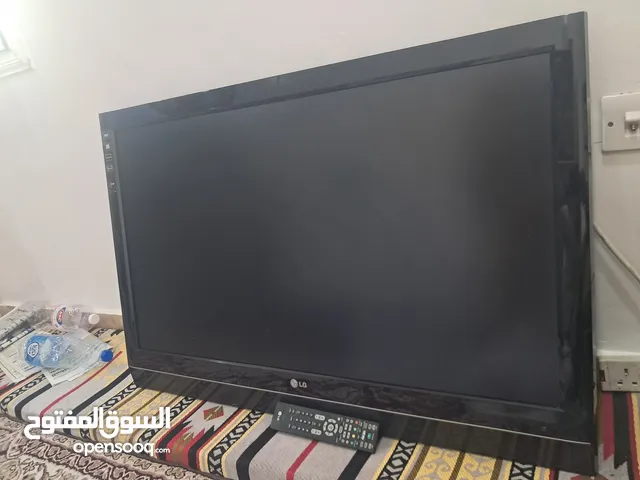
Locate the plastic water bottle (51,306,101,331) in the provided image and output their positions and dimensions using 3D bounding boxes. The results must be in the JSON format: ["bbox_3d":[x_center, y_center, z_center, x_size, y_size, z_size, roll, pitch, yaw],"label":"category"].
[{"bbox_3d":[-0.777,0.250,1.592,0.200,0.072,0.072,-1,17,30],"label":"plastic water bottle"}]

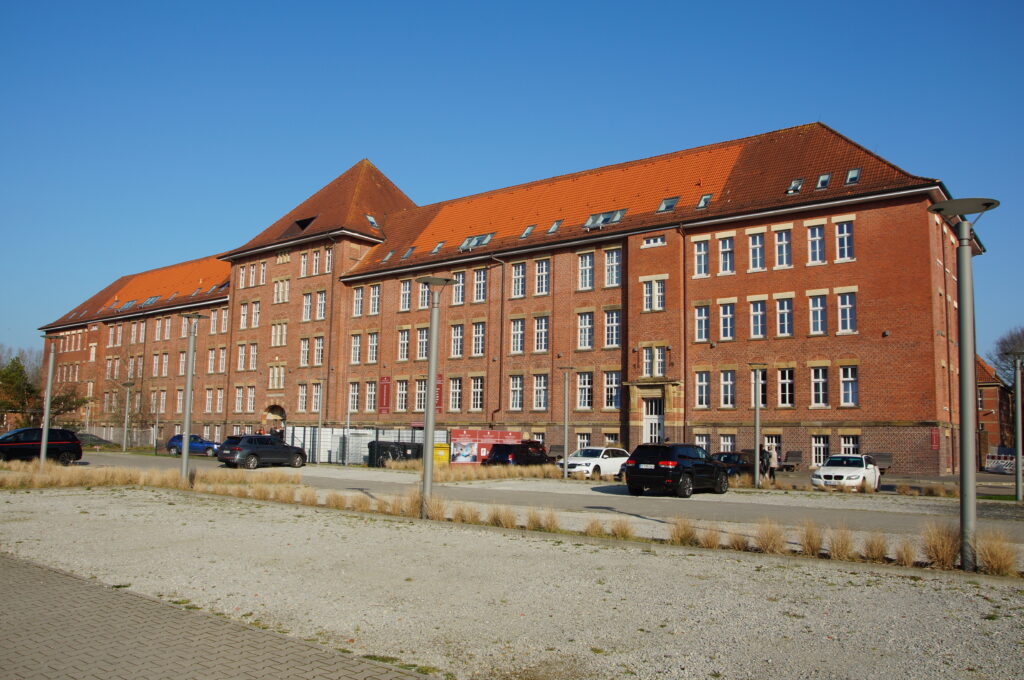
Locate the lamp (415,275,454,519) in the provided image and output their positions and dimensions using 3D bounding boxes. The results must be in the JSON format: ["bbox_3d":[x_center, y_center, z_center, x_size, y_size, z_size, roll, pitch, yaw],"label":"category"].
[{"bbox_3d":[-1.909,1.297,18.052,1.040,5.650,1.040,1,-7,0],"label":"lamp"}]

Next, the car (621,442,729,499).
[{"bbox_3d":[5.933,4.514,26.974,1.950,1.770,4.820,-4,-8,38],"label":"car"}]

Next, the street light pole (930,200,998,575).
[{"bbox_3d":[6.339,0.571,10.700,0.890,5.100,0.890,1,-8,0],"label":"street light pole"}]

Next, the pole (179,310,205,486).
[{"bbox_3d":[-9.686,1.793,23.000,0.880,5.100,0.880,1,-8,0],"label":"pole"}]

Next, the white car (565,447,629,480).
[{"bbox_3d":[3.841,5.701,35.644,1.860,1.480,4.760,-3,-8,34],"label":"white car"}]

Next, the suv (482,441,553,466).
[{"bbox_3d":[0.347,6.334,41.000,1.870,1.680,4.600,-3,-9,30],"label":"suv"}]

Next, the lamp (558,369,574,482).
[{"bbox_3d":[2.579,3.874,36.100,0.870,5.100,0.870,1,-8,0],"label":"lamp"}]

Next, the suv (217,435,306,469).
[{"bbox_3d":[-12.884,5.835,40.154,1.860,1.670,4.520,-4,-8,38],"label":"suv"}]

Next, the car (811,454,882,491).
[{"bbox_3d":[13.604,5.397,31.100,1.830,1.450,4.700,-4,-9,35],"label":"car"}]

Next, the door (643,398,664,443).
[{"bbox_3d":[10.460,6.151,56.500,1.650,3.600,0.150,-4,-10,37],"label":"door"}]

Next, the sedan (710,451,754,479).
[{"bbox_3d":[9.296,5.415,32.242,1.800,1.420,4.450,-4,-8,37],"label":"sedan"}]

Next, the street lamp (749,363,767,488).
[{"bbox_3d":[10.047,3.489,31.300,0.870,5.100,0.870,1,-8,0],"label":"street lamp"}]

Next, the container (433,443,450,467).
[{"bbox_3d":[-3.948,6.461,42.578,1.080,1.380,1.080,0,-7,10],"label":"container"}]

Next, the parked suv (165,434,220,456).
[{"bbox_3d":[-24.353,8.047,58.500,4.350,1.640,1.810,2,-8,-3],"label":"parked suv"}]

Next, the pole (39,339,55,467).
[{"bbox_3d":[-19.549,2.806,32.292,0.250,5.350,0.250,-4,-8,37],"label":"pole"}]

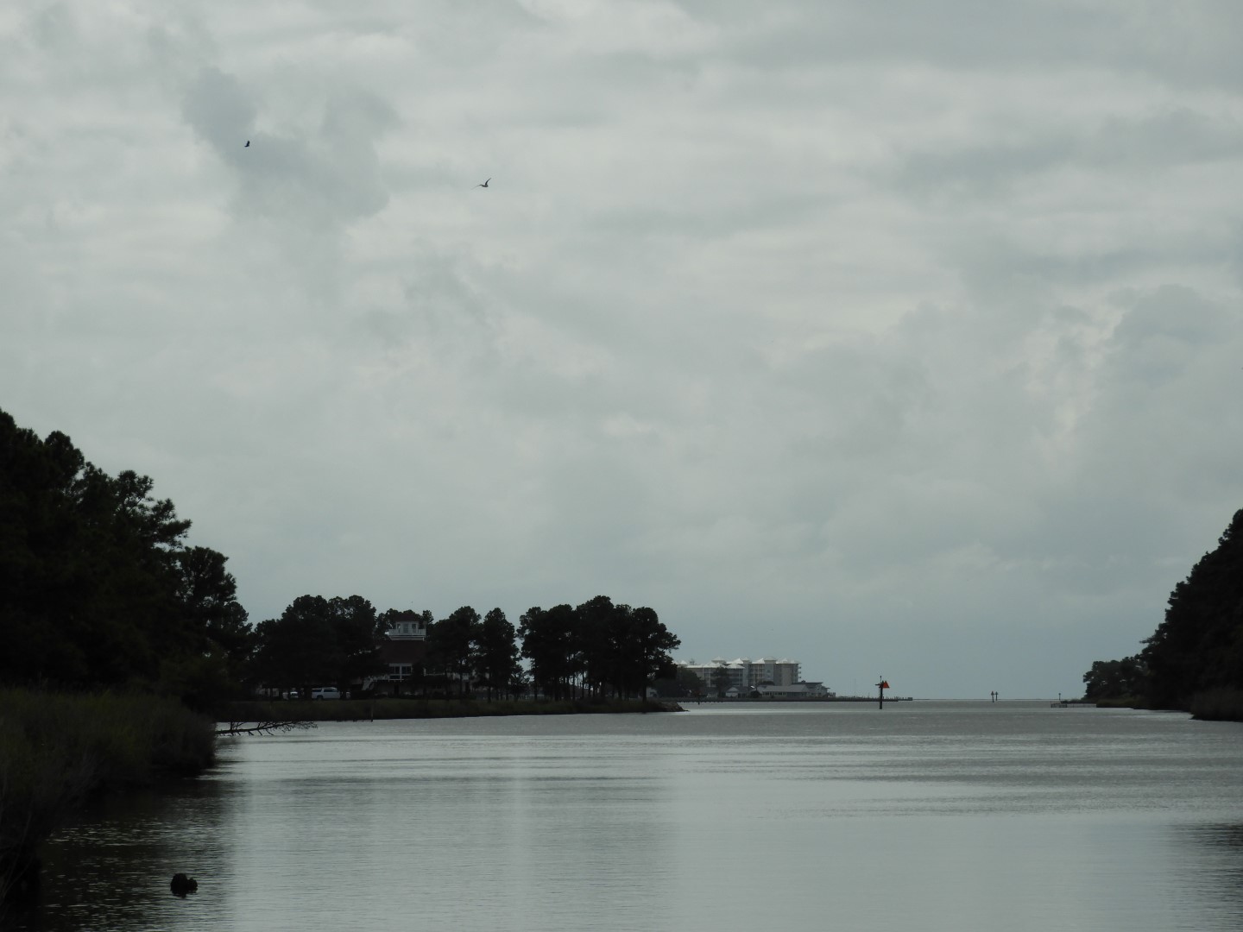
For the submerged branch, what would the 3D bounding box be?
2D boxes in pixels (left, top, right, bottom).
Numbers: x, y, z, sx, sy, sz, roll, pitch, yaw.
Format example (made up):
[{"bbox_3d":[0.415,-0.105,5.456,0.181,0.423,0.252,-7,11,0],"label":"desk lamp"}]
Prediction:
[{"bbox_3d":[-21.923,16.137,375.000,6.500,1.000,2.000,0,-2,0],"label":"submerged branch"}]

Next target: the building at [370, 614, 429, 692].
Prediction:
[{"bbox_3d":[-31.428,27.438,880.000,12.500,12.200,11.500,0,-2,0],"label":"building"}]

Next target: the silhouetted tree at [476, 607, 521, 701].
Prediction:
[{"bbox_3d":[-16.163,24.498,800.000,6.100,12.400,6.000,0,-2,0],"label":"silhouetted tree"}]

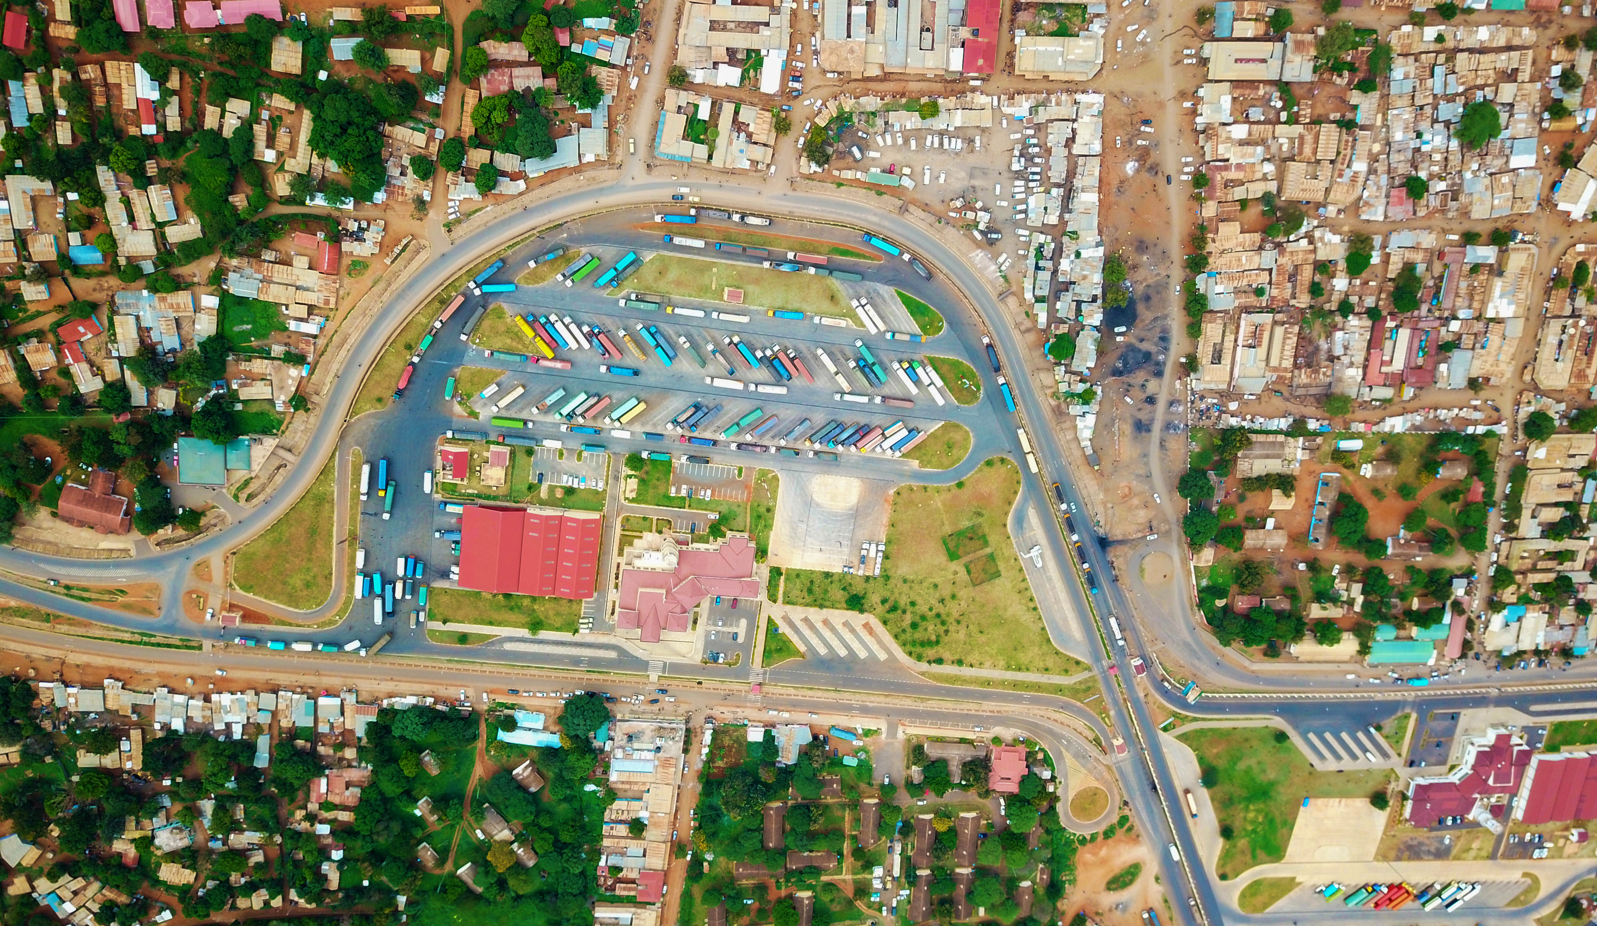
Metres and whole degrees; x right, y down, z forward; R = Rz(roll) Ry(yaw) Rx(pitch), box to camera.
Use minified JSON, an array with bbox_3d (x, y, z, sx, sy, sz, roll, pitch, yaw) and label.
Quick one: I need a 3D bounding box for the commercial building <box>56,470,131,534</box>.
[{"bbox_3d":[-286.550,15.530,490.640,28.130,7.000,27.860,15,106,-12],"label":"commercial building"}]

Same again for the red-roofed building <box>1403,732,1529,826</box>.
[{"bbox_3d":[345.970,163.260,618.350,61.620,11.000,54.920,0,109,-7],"label":"red-roofed building"}]

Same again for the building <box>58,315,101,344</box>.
[{"bbox_3d":[-280.339,-52.166,468.865,14.705,4.200,6.382,-23,109,1],"label":"building"}]

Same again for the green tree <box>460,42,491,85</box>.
[{"bbox_3d":[-122.004,-150.511,452.939,11.278,9.000,13.433,0,107,-6],"label":"green tree"}]

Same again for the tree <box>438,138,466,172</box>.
[{"bbox_3d":[-132.835,-118.523,461.587,9.827,9.500,12.823,0,107,-6],"label":"tree"}]

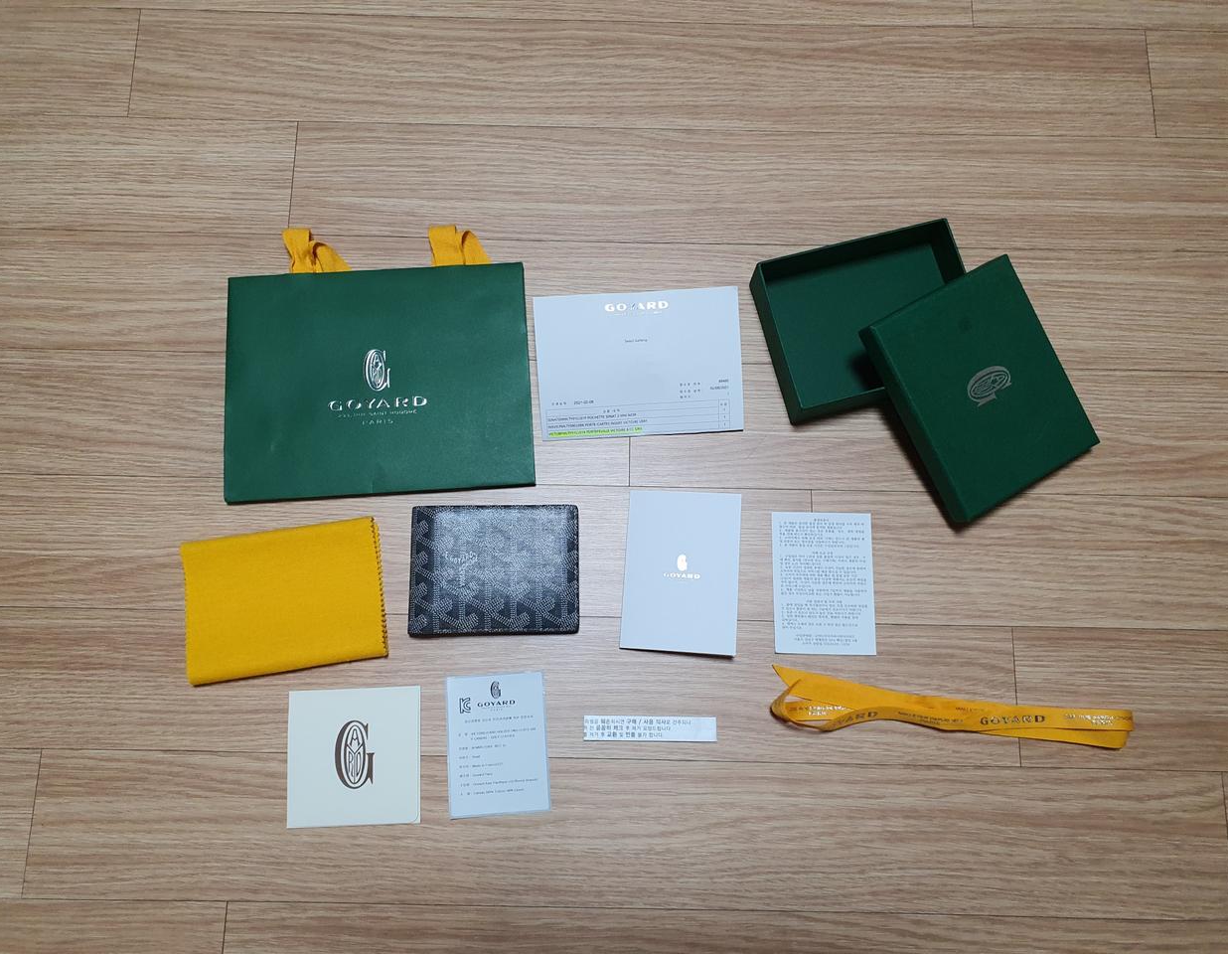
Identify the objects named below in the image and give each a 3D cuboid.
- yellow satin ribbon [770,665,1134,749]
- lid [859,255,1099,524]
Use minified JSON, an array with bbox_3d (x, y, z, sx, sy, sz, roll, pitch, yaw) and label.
[{"bbox_3d":[0.230,0.164,0.651,0.249,0.014,0.040,7,79,1],"label":"yellow satin ribbon"},{"bbox_3d":[0.257,-0.063,0.670,0.118,0.017,0.148,-28,93,-12],"label":"lid"}]

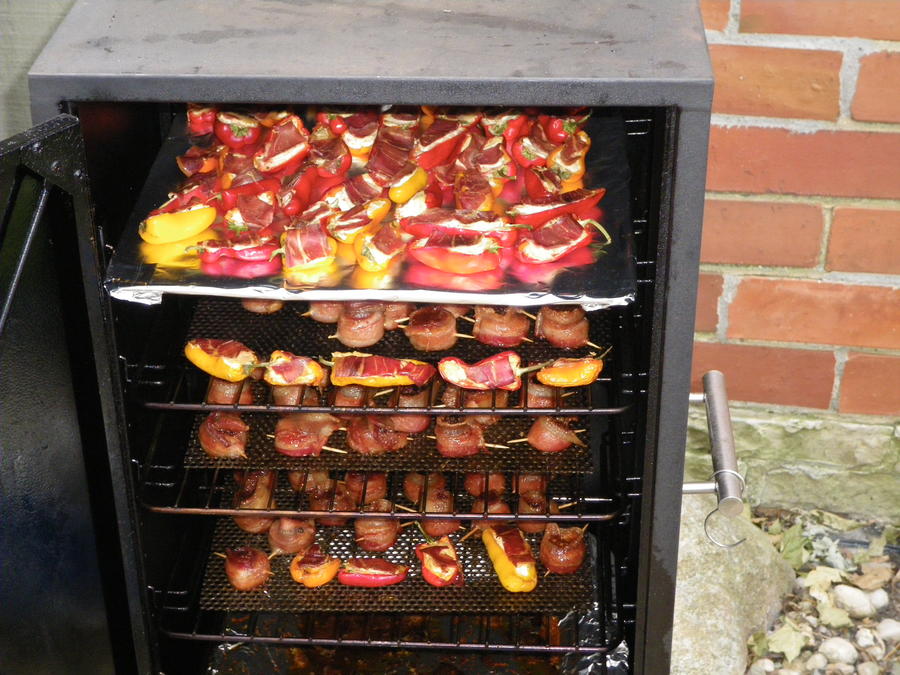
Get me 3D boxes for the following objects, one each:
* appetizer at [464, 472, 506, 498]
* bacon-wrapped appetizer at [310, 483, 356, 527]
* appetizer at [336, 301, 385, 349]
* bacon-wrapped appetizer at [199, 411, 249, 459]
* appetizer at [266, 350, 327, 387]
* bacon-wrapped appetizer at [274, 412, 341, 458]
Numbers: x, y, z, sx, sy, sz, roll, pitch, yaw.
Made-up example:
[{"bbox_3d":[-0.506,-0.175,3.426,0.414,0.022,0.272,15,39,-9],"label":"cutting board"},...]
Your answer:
[{"bbox_3d":[0.032,0.126,1.516,0.036,0.030,0.036,1,32,3],"label":"appetizer"},{"bbox_3d":[-0.102,0.145,1.488,0.040,0.030,0.038,1,32,3],"label":"bacon-wrapped appetizer"},{"bbox_3d":[-0.065,-0.010,1.260,0.034,0.034,0.034,1,33,3],"label":"appetizer"},{"bbox_3d":[-0.176,0.074,1.331,0.038,0.032,0.036,1,32,3],"label":"bacon-wrapped appetizer"},{"bbox_3d":[-0.115,0.024,1.270,0.044,0.022,0.028,1,32,3],"label":"appetizer"},{"bbox_3d":[-0.109,0.072,1.309,0.050,0.034,0.038,1,33,3],"label":"bacon-wrapped appetizer"}]

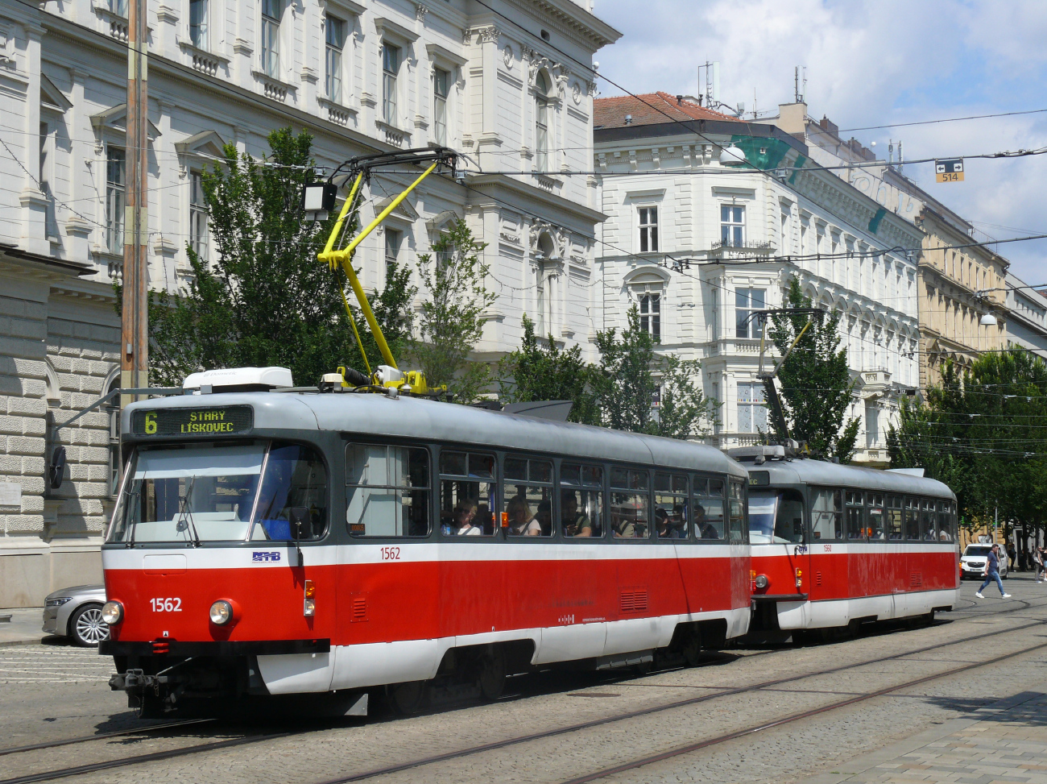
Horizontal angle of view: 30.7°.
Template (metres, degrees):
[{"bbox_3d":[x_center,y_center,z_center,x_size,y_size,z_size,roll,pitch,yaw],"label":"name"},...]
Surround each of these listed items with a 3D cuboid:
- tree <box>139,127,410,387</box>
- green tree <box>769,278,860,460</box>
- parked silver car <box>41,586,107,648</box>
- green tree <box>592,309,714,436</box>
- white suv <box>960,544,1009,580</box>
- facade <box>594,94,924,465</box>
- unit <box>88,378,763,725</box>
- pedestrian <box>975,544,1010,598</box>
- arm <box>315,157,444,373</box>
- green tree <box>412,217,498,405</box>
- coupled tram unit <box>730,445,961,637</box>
[{"bbox_3d":[-5.359,-0.487,41.603,6.000,10.660,6.000,-2,-4,23],"label":"tree"},{"bbox_3d":[12.380,1.606,80.202,4.000,12.830,4.000,-2,-4,23],"label":"green tree"},{"bbox_3d":[-5.771,3.504,32.552,5.100,1.480,1.900,1,-4,-22],"label":"parked silver car"},{"bbox_3d":[4.321,1.910,63.948,4.200,9.550,4.200,-2,-4,23],"label":"green tree"},{"bbox_3d":[23.302,8.500,96.600,1.870,1.830,4.400,-2,-4,22],"label":"white suv"},{"bbox_3d":[10.120,-2.205,106.949,17.000,25.000,35.700,-2,-4,23],"label":"facade"},{"bbox_3d":[-0.156,1.842,22.651,2.500,3.250,14.400,-3,-5,24],"label":"unit"},{"bbox_3d":[15.161,5.779,61.557,1.050,1.740,0.550,-2,-4,19],"label":"pedestrian"},{"bbox_3d":[-1.613,-1.358,19.775,1.200,2.300,1.650,-3,-5,24],"label":"arm"},{"bbox_3d":[-1.787,0.501,49.840,2.900,10.050,2.900,-2,-4,23],"label":"green tree"},{"bbox_3d":[6.065,2.970,36.396,2.500,3.250,14.300,-3,-5,24],"label":"coupled tram unit"}]

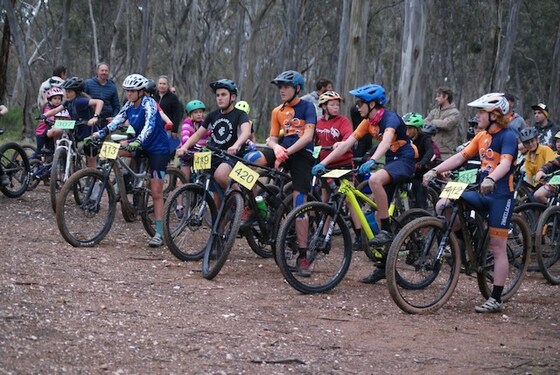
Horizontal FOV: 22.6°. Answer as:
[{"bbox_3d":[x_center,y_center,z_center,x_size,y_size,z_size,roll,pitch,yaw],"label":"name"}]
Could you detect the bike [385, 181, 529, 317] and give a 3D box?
[{"bbox_3d":[1.470,0.443,10.989,0.750,1.030,1.906,8,5,40],"label":"bike"}]

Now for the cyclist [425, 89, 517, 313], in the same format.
[{"bbox_3d":[1.531,0.120,11.150,0.560,1.700,0.730,7,6,41],"label":"cyclist"}]

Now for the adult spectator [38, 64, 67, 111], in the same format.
[{"bbox_3d":[-3.083,-0.823,19.000,0.360,1.640,0.500,2,5,-35],"label":"adult spectator"}]

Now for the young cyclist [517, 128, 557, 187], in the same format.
[{"bbox_3d":[2.703,0.090,14.600,0.520,1.380,0.680,6,5,33],"label":"young cyclist"}]

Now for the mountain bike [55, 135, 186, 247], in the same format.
[{"bbox_3d":[-1.448,0.043,13.284,0.740,1.000,1.914,7,5,32],"label":"mountain bike"}]

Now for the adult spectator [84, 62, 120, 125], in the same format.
[{"bbox_3d":[-2.419,-0.815,19.000,0.550,1.770,0.360,3,5,6],"label":"adult spectator"}]

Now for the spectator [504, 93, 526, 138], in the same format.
[{"bbox_3d":[2.853,-0.300,17.500,0.520,1.760,0.360,6,5,30],"label":"spectator"}]

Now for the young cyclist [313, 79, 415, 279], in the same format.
[{"bbox_3d":[0.719,-0.020,11.650,0.820,1.670,0.600,-1,6,-38],"label":"young cyclist"}]

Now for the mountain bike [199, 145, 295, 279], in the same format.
[{"bbox_3d":[-0.121,0.252,11.916,0.740,1.020,1.938,18,10,29],"label":"mountain bike"}]

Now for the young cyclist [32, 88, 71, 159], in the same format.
[{"bbox_3d":[-2.800,-0.610,17.100,0.450,1.250,0.500,0,5,-34],"label":"young cyclist"}]

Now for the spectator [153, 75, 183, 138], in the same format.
[{"bbox_3d":[-1.513,-0.631,18.200,0.500,1.640,0.300,6,4,8],"label":"spectator"}]

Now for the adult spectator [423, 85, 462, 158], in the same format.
[{"bbox_3d":[1.944,-0.338,17.300,0.420,1.780,0.520,2,5,-38],"label":"adult spectator"}]

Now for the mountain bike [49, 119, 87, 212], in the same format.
[{"bbox_3d":[-2.421,-0.261,16.192,0.680,1.030,1.836,5,4,2],"label":"mountain bike"}]

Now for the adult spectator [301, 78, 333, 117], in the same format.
[{"bbox_3d":[0.409,-0.450,17.100,0.360,1.750,0.500,-1,6,-37],"label":"adult spectator"}]

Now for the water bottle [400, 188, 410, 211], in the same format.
[{"bbox_3d":[1.269,0.127,14.200,0.074,0.210,0.074,-12,34,9],"label":"water bottle"}]

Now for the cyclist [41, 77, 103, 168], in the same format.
[{"bbox_3d":[-2.350,-0.490,15.800,0.680,1.490,0.650,4,5,13],"label":"cyclist"}]

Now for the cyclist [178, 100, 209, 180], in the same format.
[{"bbox_3d":[-0.975,-0.279,15.800,0.420,1.370,0.420,4,4,-10],"label":"cyclist"}]

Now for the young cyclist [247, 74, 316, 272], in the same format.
[{"bbox_3d":[0.030,-0.120,12.050,0.560,1.750,0.600,6,5,33],"label":"young cyclist"}]

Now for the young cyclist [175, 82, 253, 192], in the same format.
[{"bbox_3d":[-0.603,-0.190,13.100,0.620,1.620,0.720,6,5,31],"label":"young cyclist"}]

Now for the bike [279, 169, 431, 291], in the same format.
[{"bbox_3d":[0.731,0.349,11.479,1.893,1.020,0.750,1,5,-43],"label":"bike"}]

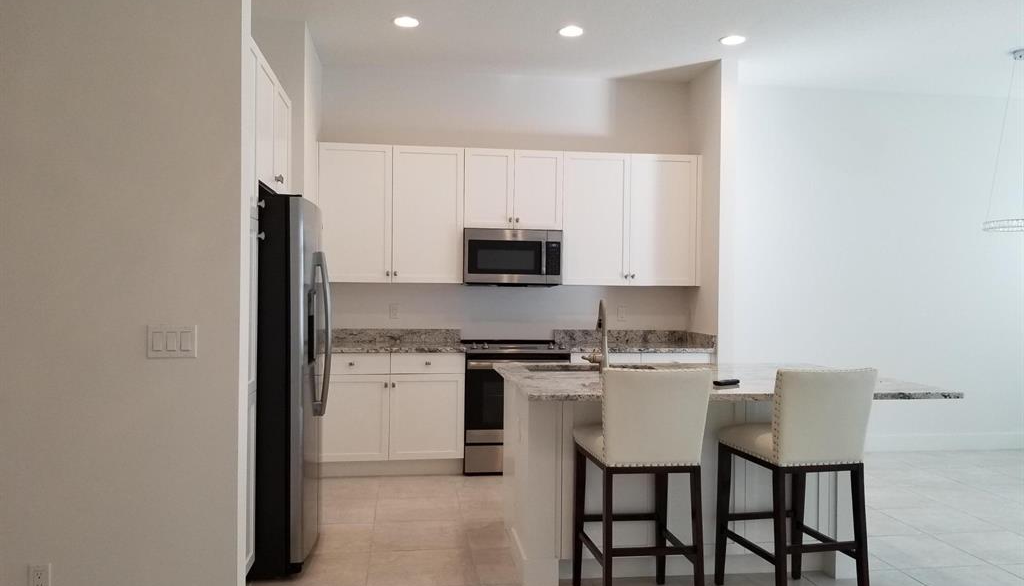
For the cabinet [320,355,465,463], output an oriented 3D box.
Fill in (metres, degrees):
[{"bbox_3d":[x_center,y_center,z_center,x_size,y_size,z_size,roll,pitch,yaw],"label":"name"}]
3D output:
[{"bbox_3d":[-0.902,0.846,5.674,1.065,0.840,0.620,1,0,-8],"label":"cabinet"}]

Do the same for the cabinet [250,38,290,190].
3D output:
[{"bbox_3d":[-1.492,-0.800,3.839,0.610,0.590,0.980,1,0,-8],"label":"cabinet"}]

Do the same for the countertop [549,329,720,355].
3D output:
[{"bbox_3d":[0.930,0.377,5.918,1.100,0.136,0.650,1,0,-8],"label":"countertop"}]

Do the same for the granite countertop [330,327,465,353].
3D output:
[{"bbox_3d":[-0.898,0.356,5.667,1.070,0.136,0.650,1,0,-8],"label":"granite countertop"}]

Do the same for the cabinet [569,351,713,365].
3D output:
[{"bbox_3d":[0.913,0.867,5.923,1.080,0.840,0.620,1,0,-8],"label":"cabinet"}]

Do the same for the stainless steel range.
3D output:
[{"bbox_3d":[0.006,0.851,5.769,0.760,0.930,0.680,1,0,-8],"label":"stainless steel range"}]

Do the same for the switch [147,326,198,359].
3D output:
[{"bbox_3d":[-1.165,0.170,2.639,0.164,0.114,0.009,1,0,-8],"label":"switch"}]

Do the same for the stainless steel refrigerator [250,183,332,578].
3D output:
[{"bbox_3d":[-1.360,0.421,3.934,0.865,1.770,0.910,1,0,-8],"label":"stainless steel refrigerator"}]

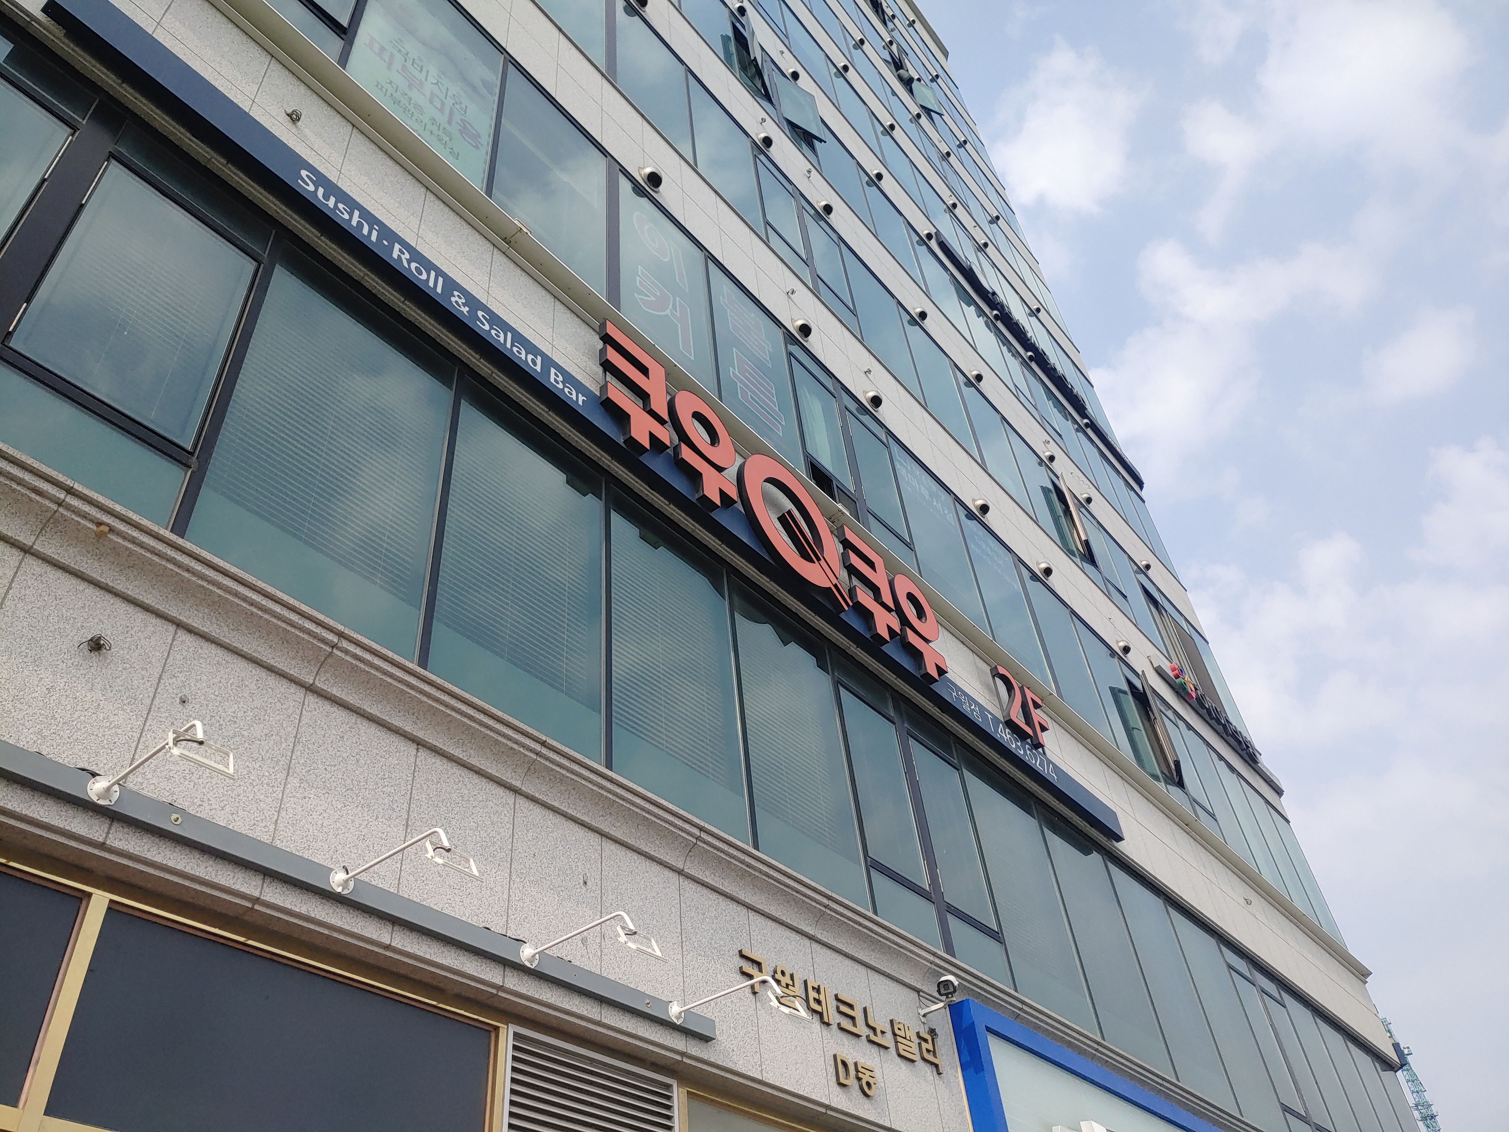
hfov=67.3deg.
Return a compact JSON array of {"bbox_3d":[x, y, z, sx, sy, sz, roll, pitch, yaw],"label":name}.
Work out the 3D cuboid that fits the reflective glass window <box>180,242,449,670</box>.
[{"bbox_3d":[-2.010,-0.573,5.507,0.100,2.014,1.129,-32,-49,26],"label":"reflective glass window"}]

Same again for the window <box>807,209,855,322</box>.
[{"bbox_3d":[0.932,-3.698,13.954,0.100,1.831,0.654,-33,-50,25],"label":"window"}]

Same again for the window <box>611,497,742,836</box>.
[{"bbox_3d":[-0.490,0.596,6.881,0.100,2.018,1.107,-32,-49,26],"label":"window"}]

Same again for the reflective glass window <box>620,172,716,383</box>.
[{"bbox_3d":[-0.805,-2.611,10.373,0.100,2.226,1.191,-32,-49,25],"label":"reflective glass window"}]

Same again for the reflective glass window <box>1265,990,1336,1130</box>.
[{"bbox_3d":[6.755,6.143,14.077,0.100,1.516,0.805,-32,-49,25],"label":"reflective glass window"}]

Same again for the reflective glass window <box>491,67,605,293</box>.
[{"bbox_3d":[-1.603,-3.106,9.064,0.100,2.124,1.127,-32,-49,26],"label":"reflective glass window"}]

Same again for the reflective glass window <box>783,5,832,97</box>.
[{"bbox_3d":[0.957,-9.275,20.496,0.100,2.302,1.278,-32,-49,26],"label":"reflective glass window"}]

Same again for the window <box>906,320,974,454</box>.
[{"bbox_3d":[2.524,-2.532,15.707,0.100,2.223,1.179,-32,-49,26],"label":"window"}]

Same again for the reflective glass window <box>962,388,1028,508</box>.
[{"bbox_3d":[3.405,-1.692,16.092,0.100,2.093,1.177,-33,-50,25],"label":"reflective glass window"}]

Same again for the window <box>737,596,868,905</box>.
[{"bbox_3d":[0.270,1.181,7.567,0.100,2.014,1.123,-32,-49,26],"label":"window"}]

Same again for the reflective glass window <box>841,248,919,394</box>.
[{"bbox_3d":[1.782,-3.489,16.120,0.100,2.359,1.308,-32,-49,25],"label":"reflective glass window"}]

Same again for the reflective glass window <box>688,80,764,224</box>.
[{"bbox_3d":[-0.358,-5.149,14.125,0.100,2.388,1.169,-32,-49,25],"label":"reflective glass window"}]

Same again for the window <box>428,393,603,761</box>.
[{"bbox_3d":[-1.160,-0.002,5.850,0.100,1.942,1.046,-33,-50,25],"label":"window"}]

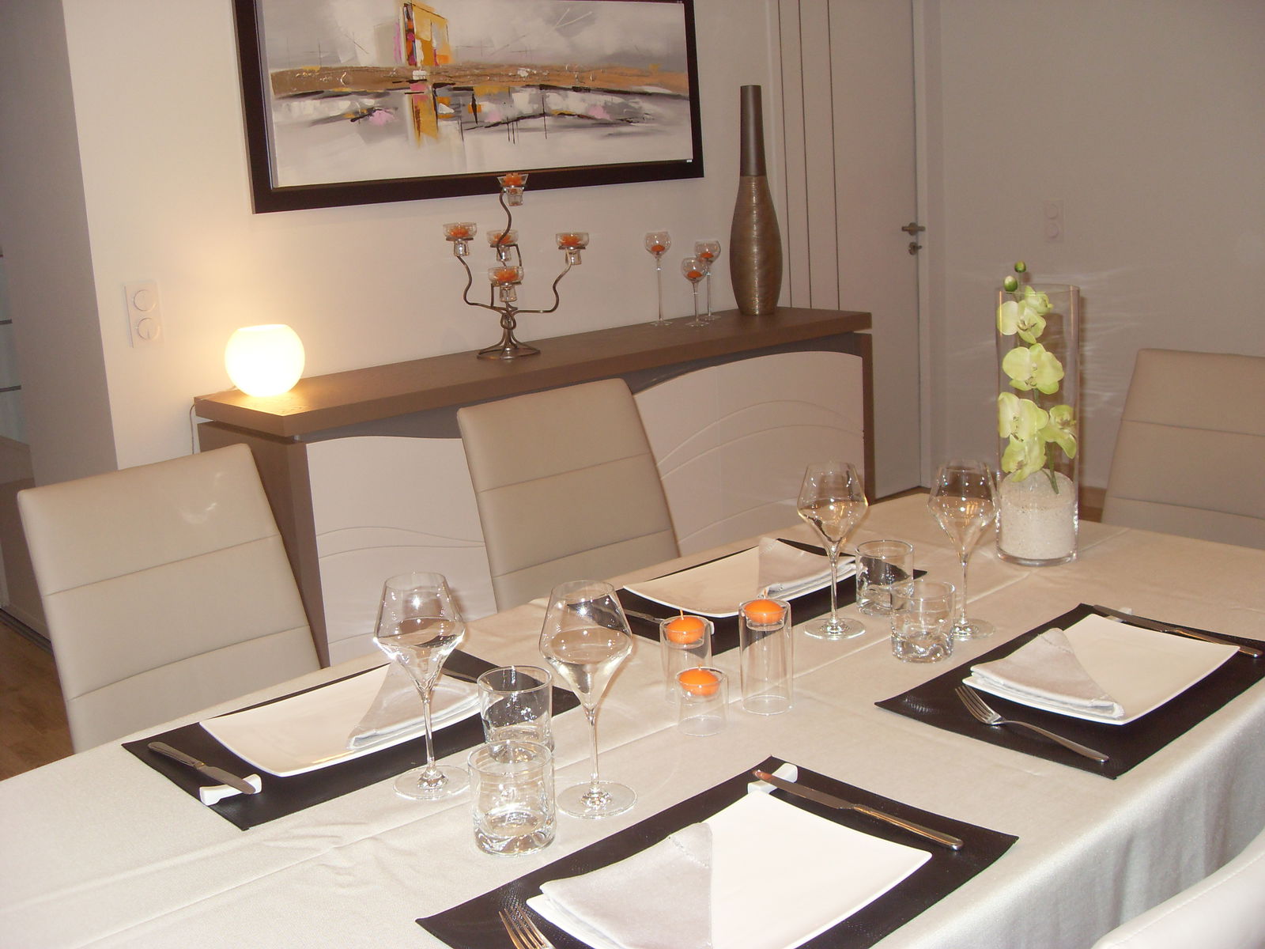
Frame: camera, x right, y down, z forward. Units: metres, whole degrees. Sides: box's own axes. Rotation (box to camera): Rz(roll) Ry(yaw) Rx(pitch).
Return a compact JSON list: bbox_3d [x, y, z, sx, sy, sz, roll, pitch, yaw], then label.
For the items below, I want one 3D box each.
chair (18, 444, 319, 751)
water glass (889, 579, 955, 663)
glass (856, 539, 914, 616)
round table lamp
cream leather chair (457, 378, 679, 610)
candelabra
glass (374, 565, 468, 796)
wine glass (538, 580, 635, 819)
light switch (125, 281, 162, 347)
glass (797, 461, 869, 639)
[{"bbox_3d":[-0.592,0.472,1.980,0.425,0.940,0.570,-14,16,-40],"label":"chair"},{"bbox_3d":[0.360,0.181,1.585,0.078,0.083,0.078,-3,13,1],"label":"water glass"},{"bbox_3d":[0.348,0.142,1.758,0.076,0.087,0.076,-4,13,1],"label":"glass"},{"bbox_3d":[-0.938,-0.289,3.239,0.201,0.171,0.201,-4,13,1],"label":"round table lamp"},{"bbox_3d":[0.048,0.348,2.274,0.440,0.938,0.600,-14,17,-39],"label":"cream leather chair"},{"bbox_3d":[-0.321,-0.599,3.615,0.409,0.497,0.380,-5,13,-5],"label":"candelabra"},{"bbox_3d":[-0.212,0.211,1.291,0.092,0.217,0.092,-3,13,1],"label":"glass"},{"bbox_3d":[-0.042,0.216,1.234,0.093,0.220,0.093,-4,13,1],"label":"wine glass"},{"bbox_3d":[-1.181,-0.386,3.090,0.080,0.151,0.012,-14,17,-39],"label":"light switch"},{"bbox_3d":[0.262,0.097,1.667,0.091,0.220,0.091,-3,13,1],"label":"glass"}]

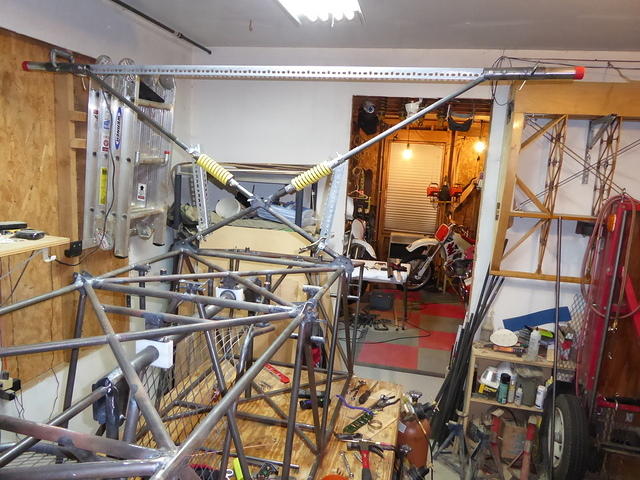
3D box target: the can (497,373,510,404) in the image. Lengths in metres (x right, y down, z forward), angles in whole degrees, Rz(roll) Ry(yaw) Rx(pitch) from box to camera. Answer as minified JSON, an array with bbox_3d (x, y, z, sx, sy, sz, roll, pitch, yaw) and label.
[{"bbox_3d":[1.193,0.961,2.982,0.066,0.203,0.066,6,10,12],"label":"can"}]

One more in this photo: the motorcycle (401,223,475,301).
[{"bbox_3d":[1.840,0.259,5.770,1.693,0.949,0.704,6,11,13],"label":"motorcycle"}]

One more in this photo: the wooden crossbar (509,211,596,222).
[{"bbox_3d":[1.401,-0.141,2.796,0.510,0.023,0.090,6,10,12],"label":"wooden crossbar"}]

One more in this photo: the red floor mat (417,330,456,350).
[{"bbox_3d":[1.176,0.965,4.357,0.466,0.012,0.466,6,11,13],"label":"red floor mat"}]

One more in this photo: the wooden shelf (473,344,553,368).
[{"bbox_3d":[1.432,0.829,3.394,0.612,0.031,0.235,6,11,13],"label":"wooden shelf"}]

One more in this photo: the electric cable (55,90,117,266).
[{"bbox_3d":[-1.181,-0.314,2.320,0.150,0.850,0.300,6,10,12],"label":"electric cable"}]

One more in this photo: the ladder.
[{"bbox_3d":[-1.081,-0.456,2.648,0.290,1.030,0.400,10,11,11],"label":"ladder"}]

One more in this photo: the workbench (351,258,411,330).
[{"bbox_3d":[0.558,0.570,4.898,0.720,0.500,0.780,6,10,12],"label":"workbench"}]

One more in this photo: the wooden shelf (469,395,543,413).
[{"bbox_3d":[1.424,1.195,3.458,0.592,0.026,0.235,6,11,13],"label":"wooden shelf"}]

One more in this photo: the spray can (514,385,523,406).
[{"bbox_3d":[1.451,1.133,3.367,0.050,0.163,0.050,6,11,13],"label":"spray can"}]

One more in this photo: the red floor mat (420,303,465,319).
[{"bbox_3d":[1.391,0.812,5.252,0.466,0.012,0.466,6,11,13],"label":"red floor mat"}]

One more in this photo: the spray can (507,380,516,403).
[{"bbox_3d":[1.409,1.105,3.388,0.050,0.184,0.050,6,11,13],"label":"spray can"}]

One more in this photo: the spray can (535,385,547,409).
[{"bbox_3d":[1.406,1.000,2.939,0.057,0.150,0.057,6,10,12],"label":"spray can"}]

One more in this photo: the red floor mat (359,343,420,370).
[{"bbox_3d":[0.600,0.976,3.967,0.470,0.012,0.470,6,10,12],"label":"red floor mat"}]

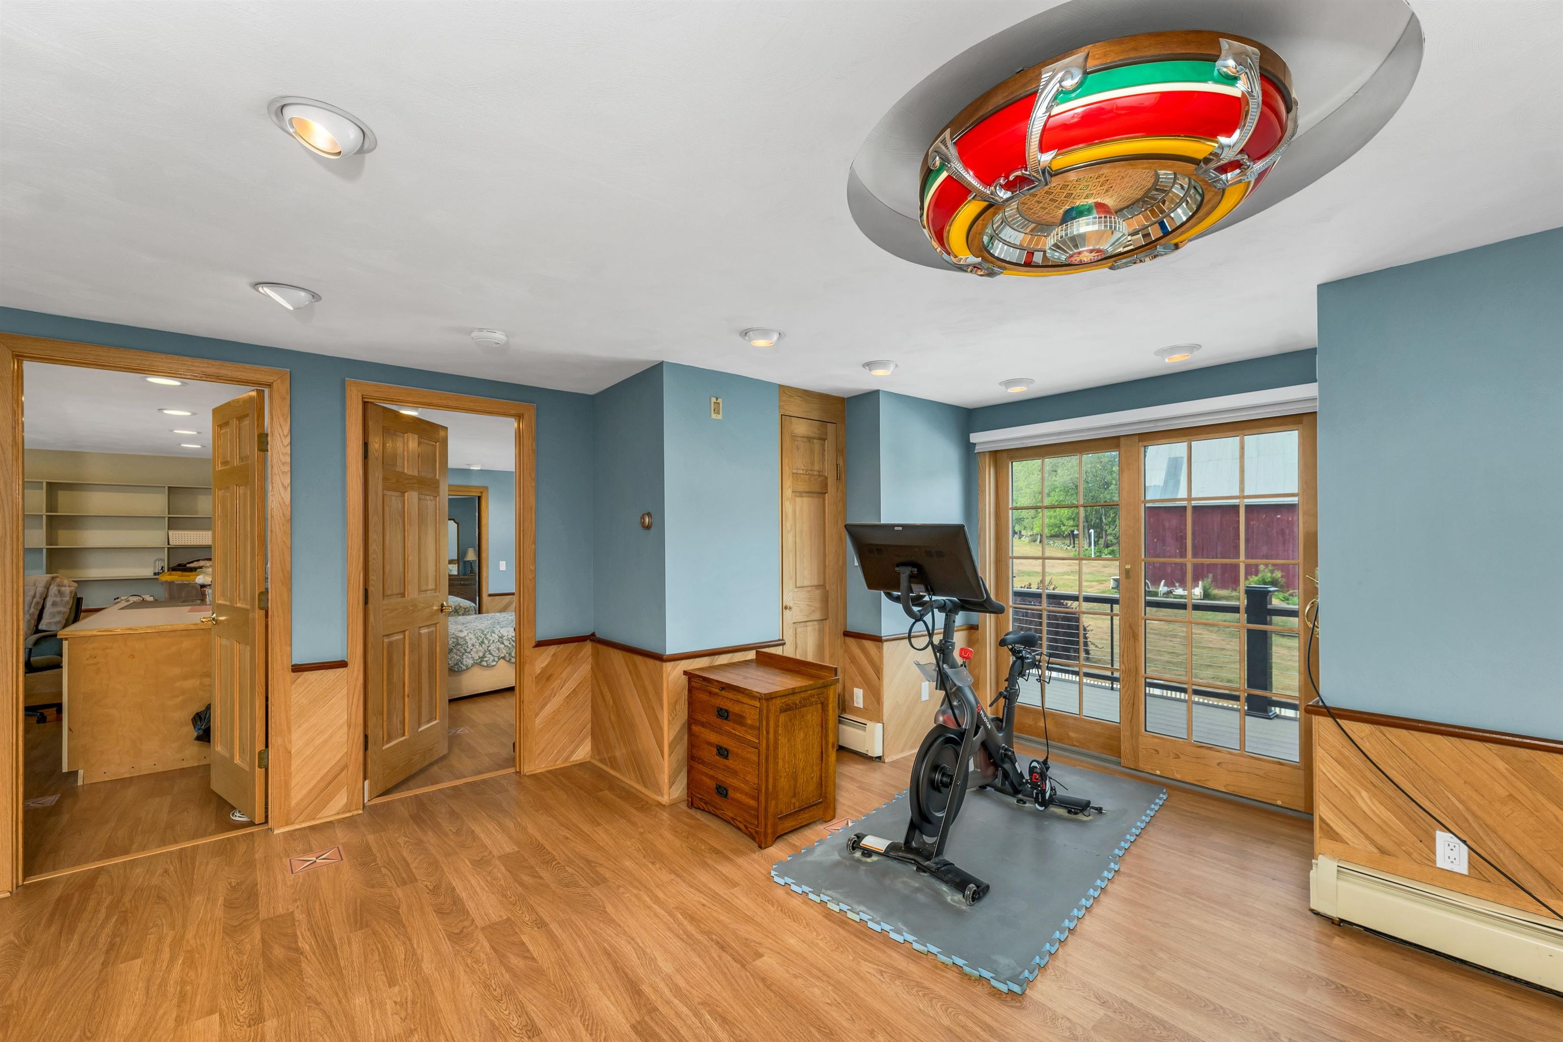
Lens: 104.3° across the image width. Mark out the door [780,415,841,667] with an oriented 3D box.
[{"bbox_3d":[0.185,0.398,3.819,0.480,2.060,0.045,0,-1,-39],"label":"door"}]

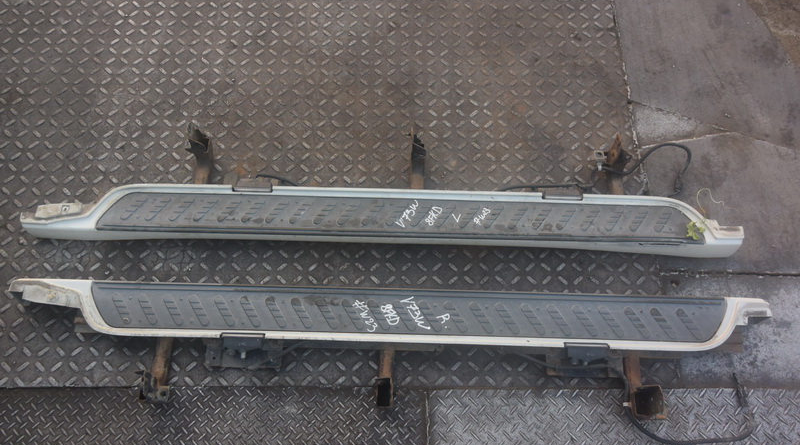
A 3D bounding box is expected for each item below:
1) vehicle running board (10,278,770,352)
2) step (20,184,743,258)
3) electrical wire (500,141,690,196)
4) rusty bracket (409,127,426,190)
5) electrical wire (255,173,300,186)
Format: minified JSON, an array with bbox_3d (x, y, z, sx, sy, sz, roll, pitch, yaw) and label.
[{"bbox_3d":[-0.026,0.239,1.594,1.869,0.090,0.143,2,65,0],"label":"vehicle running board"},{"bbox_3d":[-0.045,-0.002,1.704,1.867,0.090,0.140,2,65,0],"label":"step"},{"bbox_3d":[0.531,-0.152,1.802,0.539,0.085,0.140,2,65,0],"label":"electrical wire"},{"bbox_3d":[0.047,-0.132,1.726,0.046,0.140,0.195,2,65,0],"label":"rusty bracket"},{"bbox_3d":[-0.333,-0.119,1.760,0.128,0.030,0.025,2,65,0],"label":"electrical wire"}]

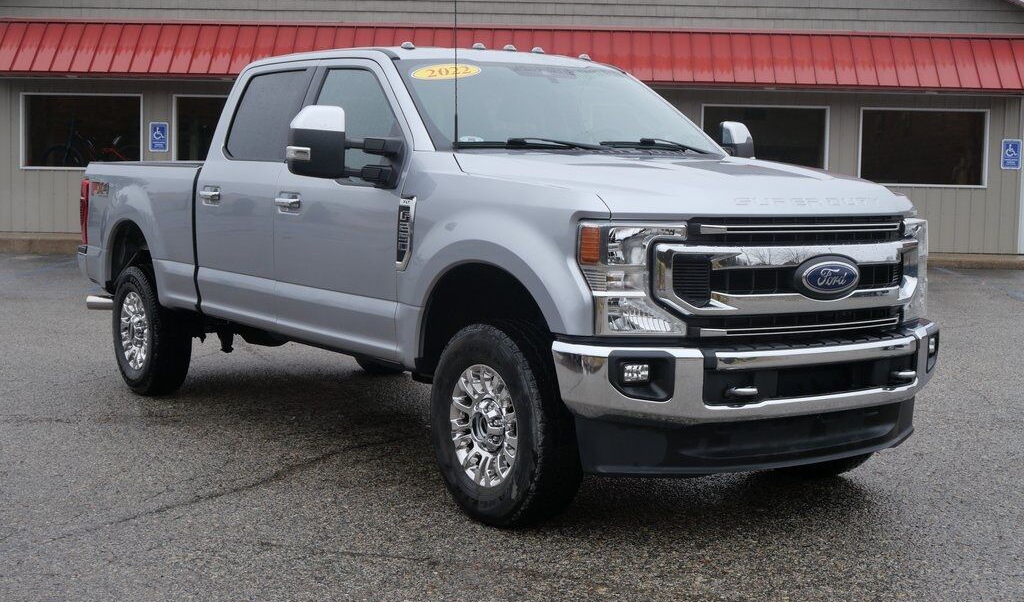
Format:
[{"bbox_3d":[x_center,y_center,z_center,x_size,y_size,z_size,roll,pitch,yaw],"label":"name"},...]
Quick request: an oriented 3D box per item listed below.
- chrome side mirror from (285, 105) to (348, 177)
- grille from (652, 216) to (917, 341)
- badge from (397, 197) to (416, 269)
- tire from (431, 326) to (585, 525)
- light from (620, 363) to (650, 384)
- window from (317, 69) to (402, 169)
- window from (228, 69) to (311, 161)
[{"bbox_3d":[-0.865,-0.707,6.577,0.250,0.330,0.170,-3,6,-34],"label":"chrome side mirror"},{"bbox_3d":[1.175,-0.098,5.858,1.470,0.470,0.190,-3,6,-34],"label":"grille"},{"bbox_3d":[-0.461,-0.297,6.493,0.030,0.330,0.155,-3,6,-34],"label":"badge"},{"bbox_3d":[-0.031,0.509,6.130,0.280,0.819,0.829,-3,6,-34],"label":"tire"},{"bbox_3d":[0.462,0.265,5.490,0.120,0.080,0.070,-3,6,-34],"label":"light"},{"bbox_3d":[-0.723,-0.872,7.121,0.050,0.590,1.070,22,-8,-34],"label":"window"},{"bbox_3d":[-1.325,-0.989,8.016,0.050,0.550,0.780,22,-8,-34],"label":"window"}]

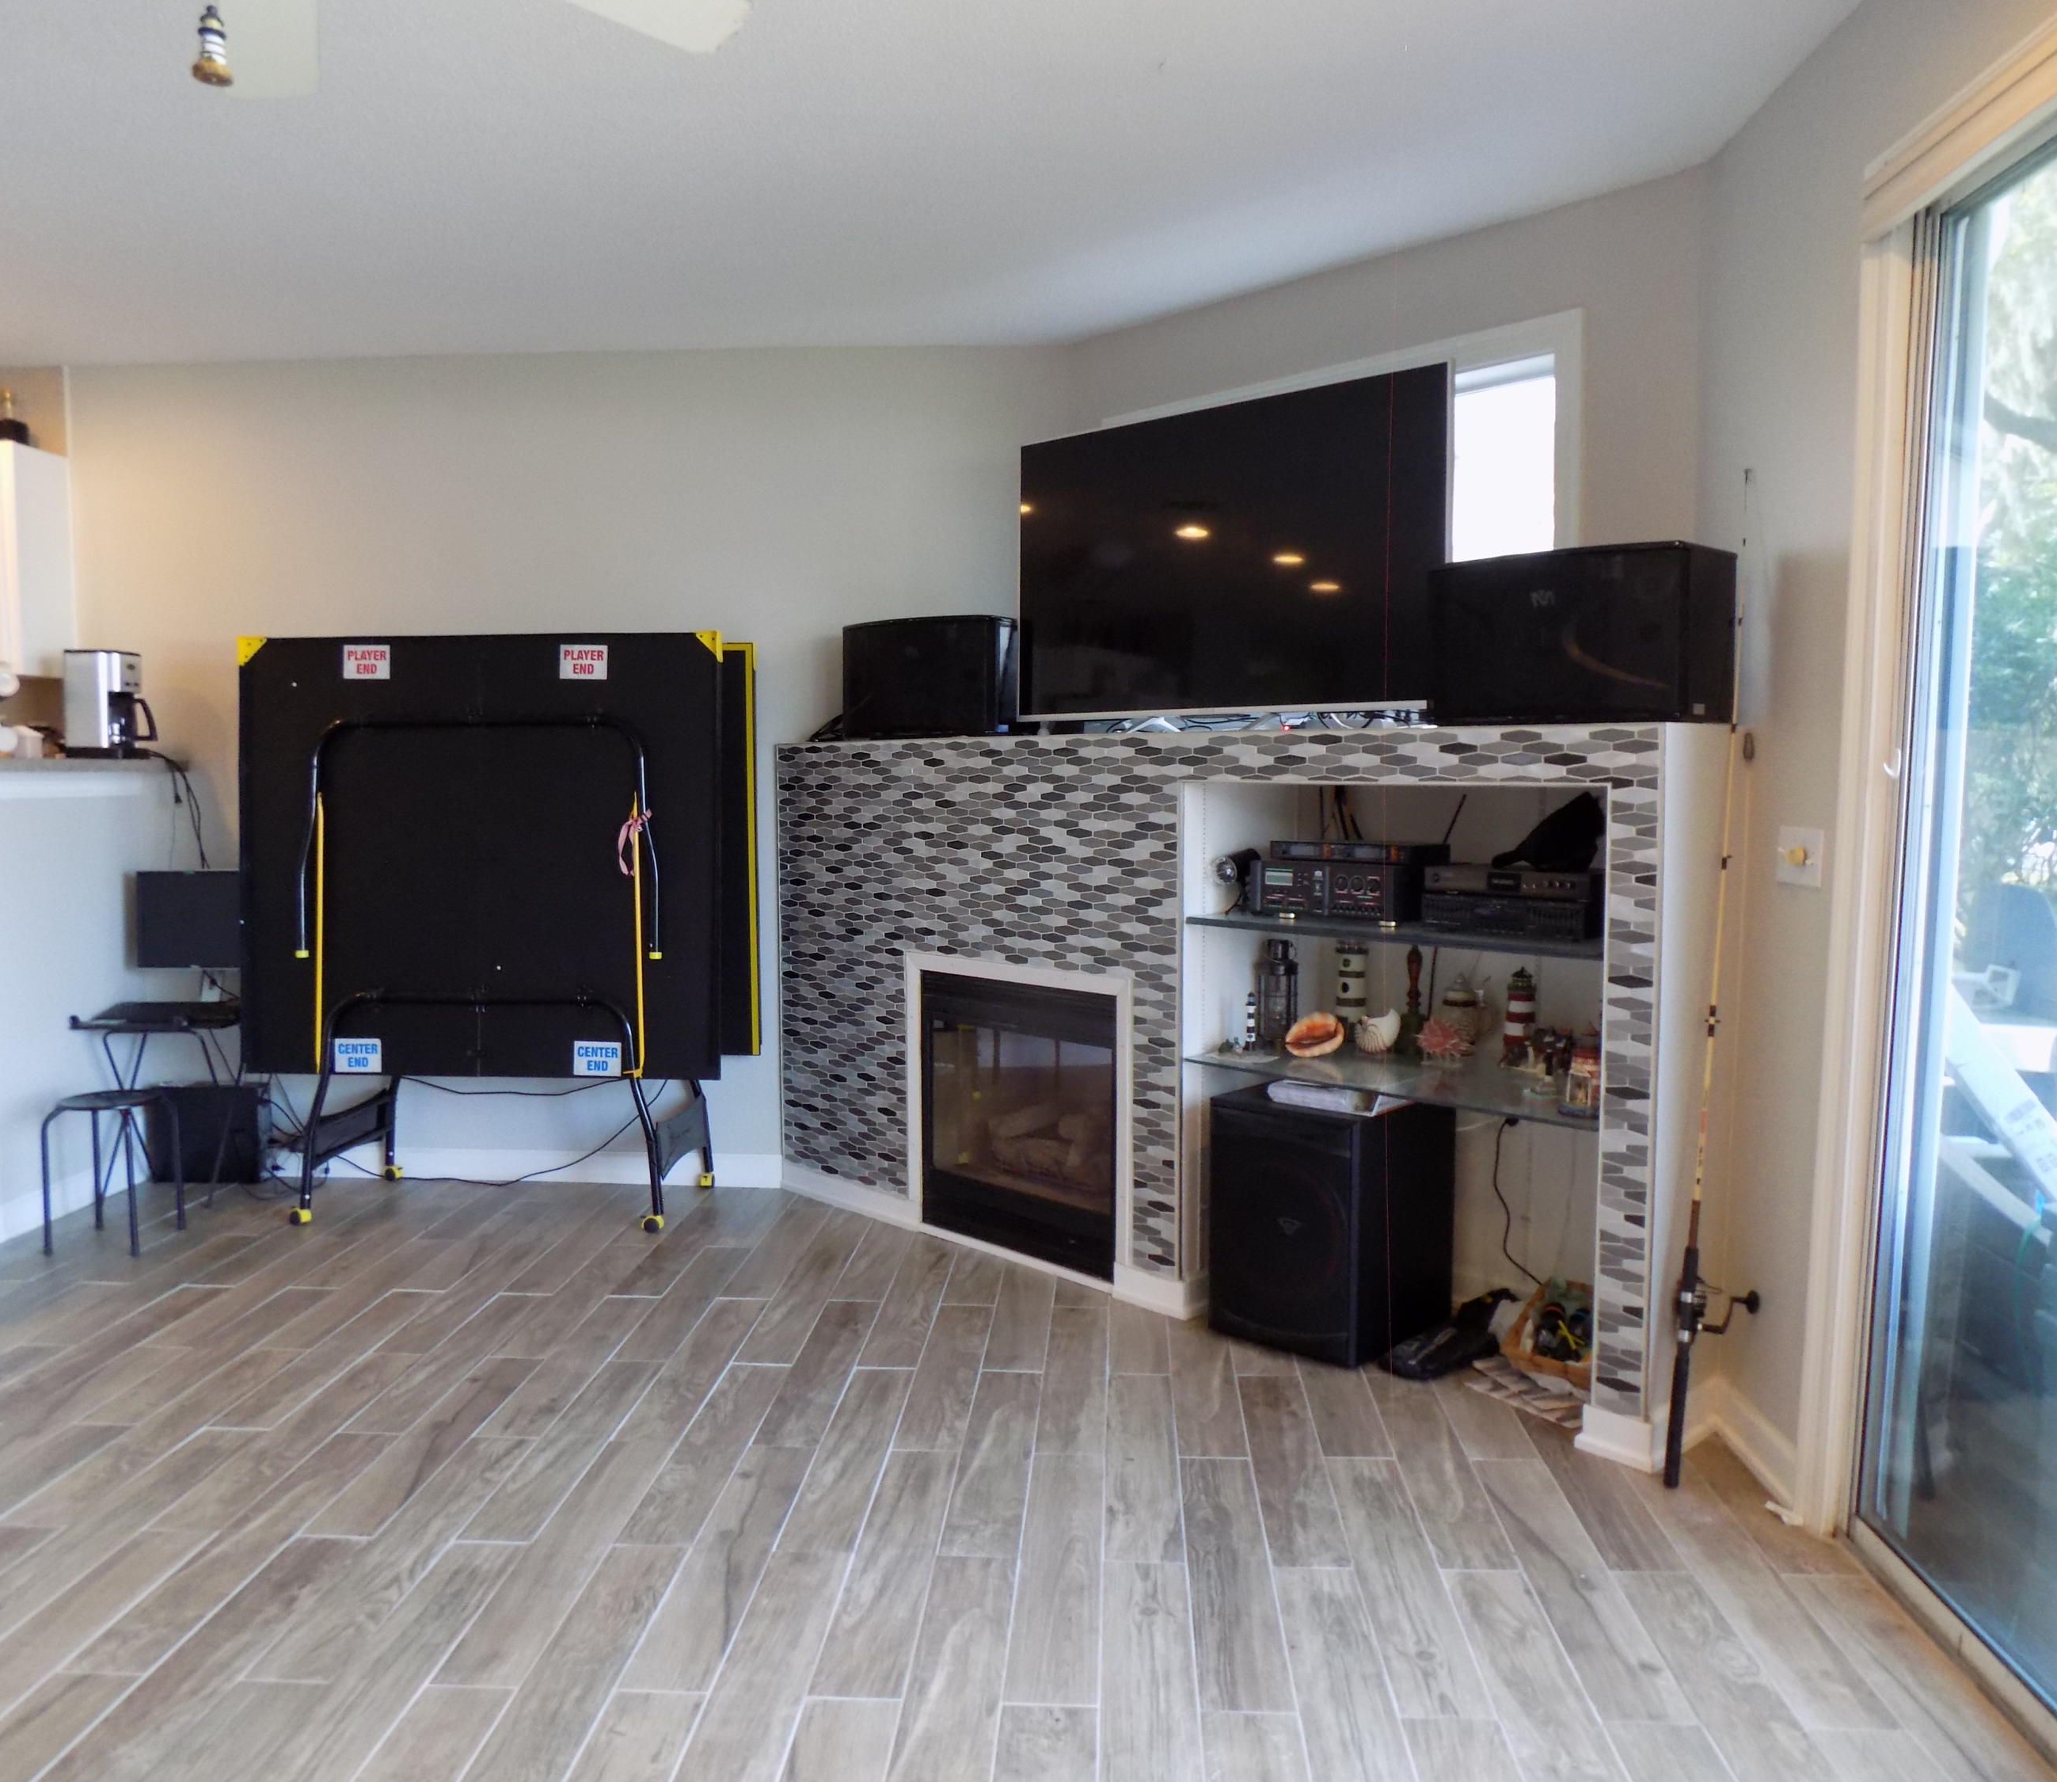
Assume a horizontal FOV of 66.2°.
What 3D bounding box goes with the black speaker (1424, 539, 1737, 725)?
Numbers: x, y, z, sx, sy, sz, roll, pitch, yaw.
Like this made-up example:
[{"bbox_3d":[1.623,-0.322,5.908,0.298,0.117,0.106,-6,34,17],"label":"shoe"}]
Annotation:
[{"bbox_3d":[1.185,-0.542,3.477,0.377,0.363,0.601,-4,5,-42],"label":"black speaker"}]

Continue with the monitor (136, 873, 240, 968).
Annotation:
[{"bbox_3d":[-2.852,0.103,5.442,0.427,0.335,0.050,0,4,3],"label":"monitor"}]

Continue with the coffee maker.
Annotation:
[{"bbox_3d":[-3.057,-0.618,5.263,0.238,0.357,0.184,0,4,5],"label":"coffee maker"}]

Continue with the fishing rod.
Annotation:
[{"bbox_3d":[1.472,0.165,3.303,0.179,2.113,0.109,6,-5,1],"label":"fishing rod"}]

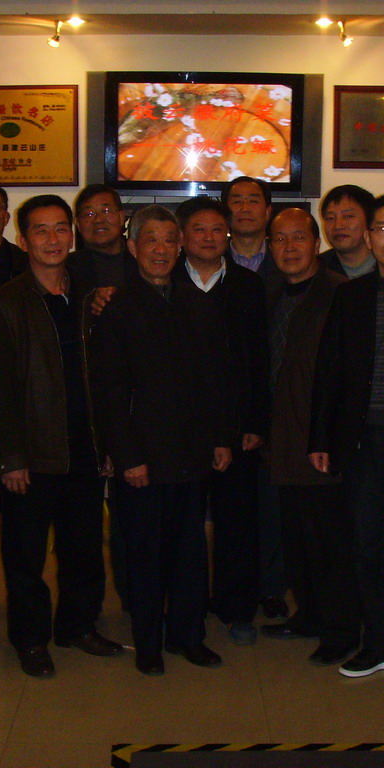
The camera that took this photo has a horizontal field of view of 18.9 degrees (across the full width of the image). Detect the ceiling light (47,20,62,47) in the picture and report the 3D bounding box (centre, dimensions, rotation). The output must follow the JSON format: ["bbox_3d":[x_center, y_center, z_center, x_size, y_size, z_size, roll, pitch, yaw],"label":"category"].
[{"bbox_3d":[-0.660,-1.684,5.548,0.075,0.137,0.080,8,11,43],"label":"ceiling light"}]

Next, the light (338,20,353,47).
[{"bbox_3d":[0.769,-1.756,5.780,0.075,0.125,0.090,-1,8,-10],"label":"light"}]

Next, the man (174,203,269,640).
[{"bbox_3d":[0.058,0.143,4.338,0.520,1.671,0.340,0,8,-1],"label":"man"}]

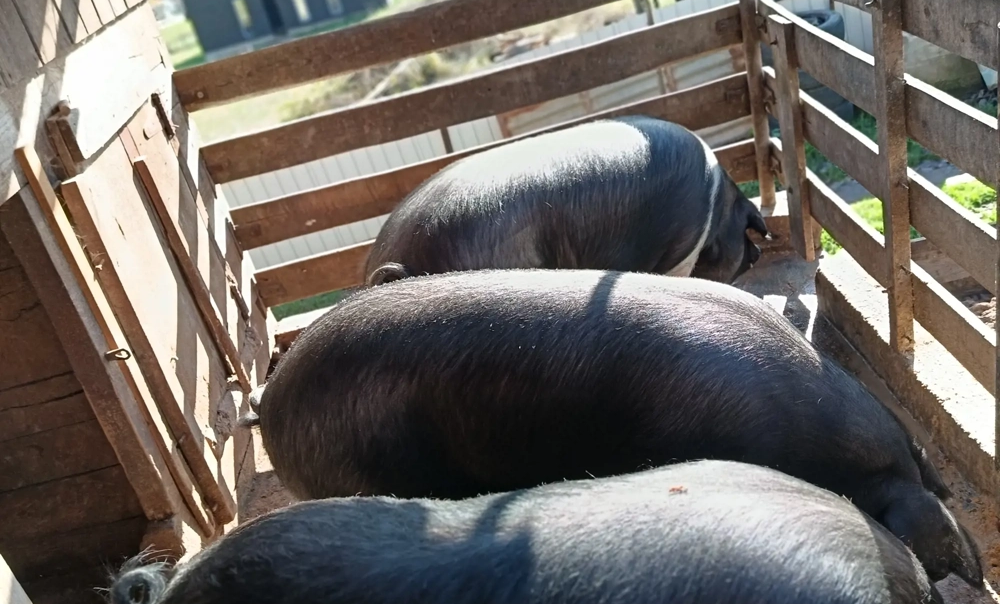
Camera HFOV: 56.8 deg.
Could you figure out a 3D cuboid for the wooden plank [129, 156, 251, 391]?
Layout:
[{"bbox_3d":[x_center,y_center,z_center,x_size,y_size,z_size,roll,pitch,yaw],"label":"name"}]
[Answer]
[{"bbox_3d":[-0.915,-0.053,2.796,0.030,0.819,0.045,-14,28,3],"label":"wooden plank"}]

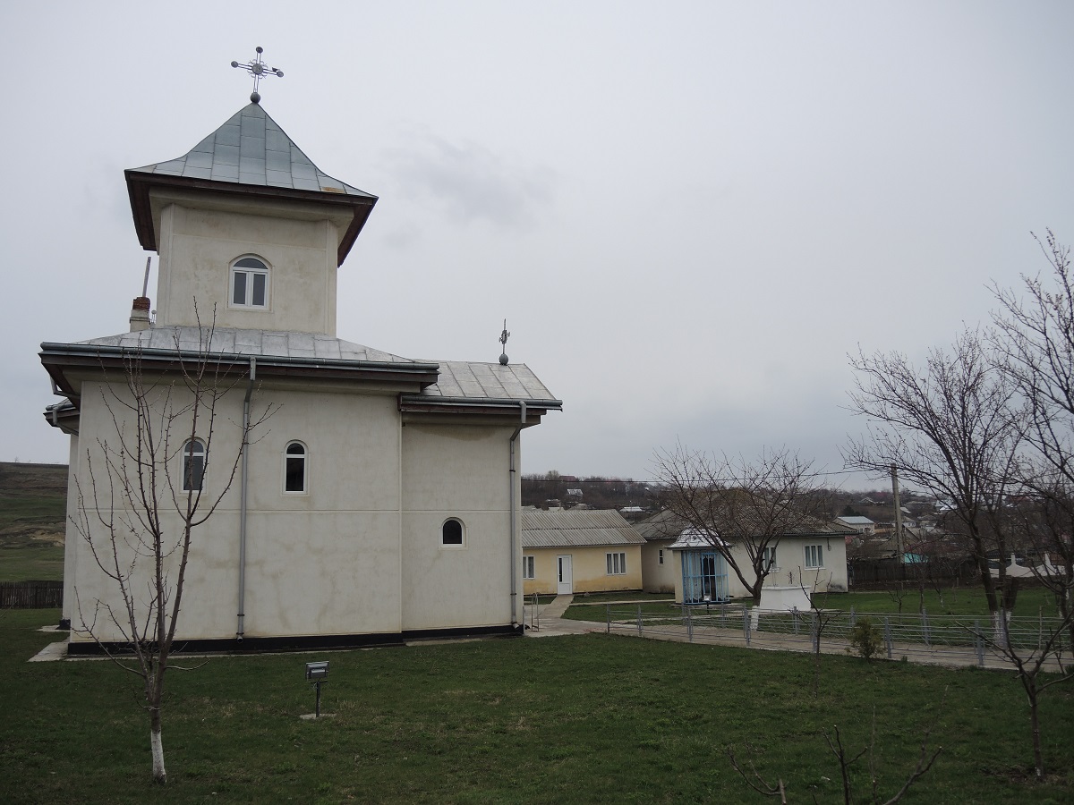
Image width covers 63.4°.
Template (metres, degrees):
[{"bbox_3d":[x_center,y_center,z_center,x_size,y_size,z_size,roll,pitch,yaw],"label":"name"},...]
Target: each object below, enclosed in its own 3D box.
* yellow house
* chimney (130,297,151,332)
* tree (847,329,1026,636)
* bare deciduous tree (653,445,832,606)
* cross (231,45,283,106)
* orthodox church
[{"bbox_3d":[0.255,8.232,48.465,9.200,4.500,7.800,2,-8,-18],"label":"yellow house"},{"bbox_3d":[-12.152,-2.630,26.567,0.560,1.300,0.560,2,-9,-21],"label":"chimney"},{"bbox_3d":[11.133,2.256,24.200,5.100,8.500,5.100,2,-9,-21],"label":"tree"},{"bbox_3d":[6.412,4.187,27.000,5.600,5.600,5.400,2,-9,-21],"label":"bare deciduous tree"},{"bbox_3d":[-9.093,-10.589,28.250,1.620,1.950,0.320,2,-9,-21],"label":"cross"},{"bbox_3d":[-7.341,-1.517,27.592,14.200,17.300,9.000,2,-9,-21],"label":"orthodox church"}]

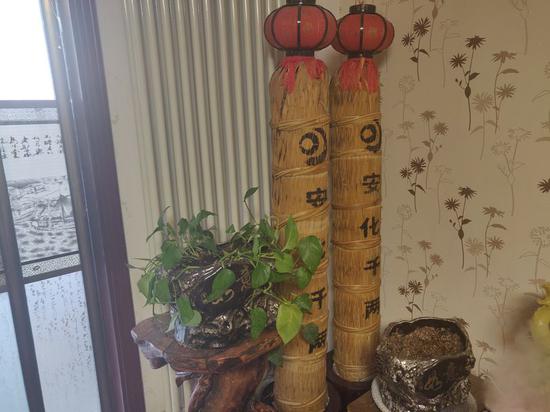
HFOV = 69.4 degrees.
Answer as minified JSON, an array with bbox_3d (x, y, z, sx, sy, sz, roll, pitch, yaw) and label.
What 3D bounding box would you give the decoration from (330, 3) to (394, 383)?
[{"bbox_3d":[0.385,-0.007,1.817,0.270,1.663,0.270,-3,11,1],"label":"decoration"}]

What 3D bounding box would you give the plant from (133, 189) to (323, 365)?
[{"bbox_3d":[-0.158,0.190,1.332,0.580,0.480,0.460,-4,11,-7],"label":"plant"}]

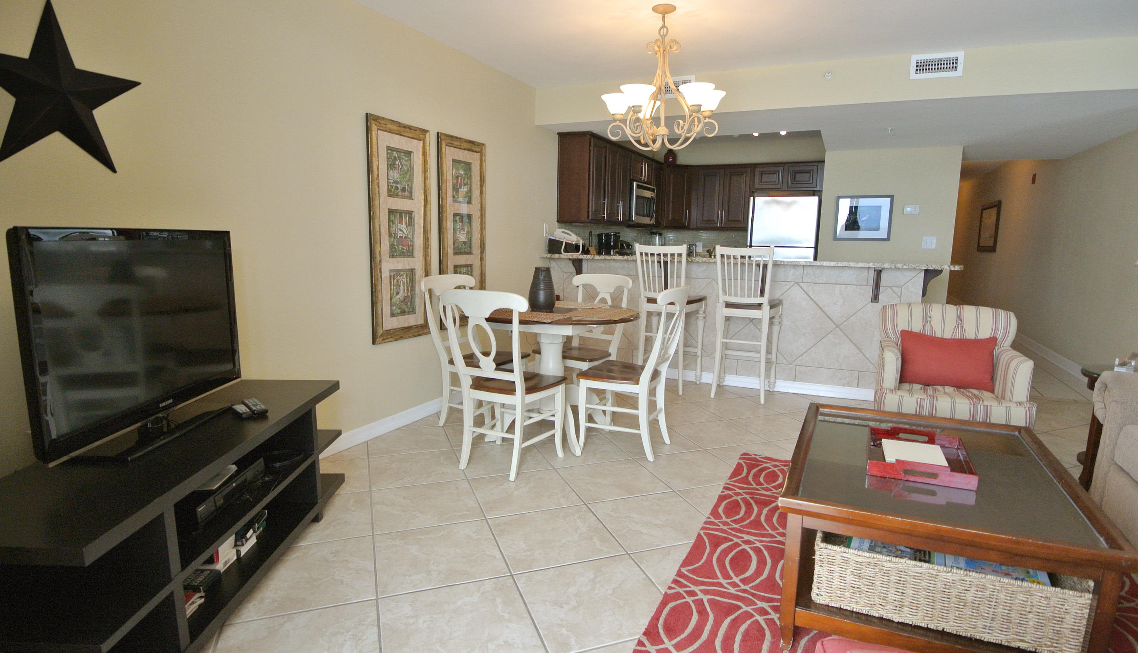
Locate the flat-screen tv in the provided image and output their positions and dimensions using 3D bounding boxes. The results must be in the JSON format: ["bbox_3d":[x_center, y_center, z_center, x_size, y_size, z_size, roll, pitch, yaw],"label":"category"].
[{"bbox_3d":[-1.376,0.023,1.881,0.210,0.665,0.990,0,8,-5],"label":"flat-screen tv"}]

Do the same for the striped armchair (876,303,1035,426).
[{"bbox_3d":[2.122,0.325,3.237,0.730,0.850,0.770,4,8,24],"label":"striped armchair"}]

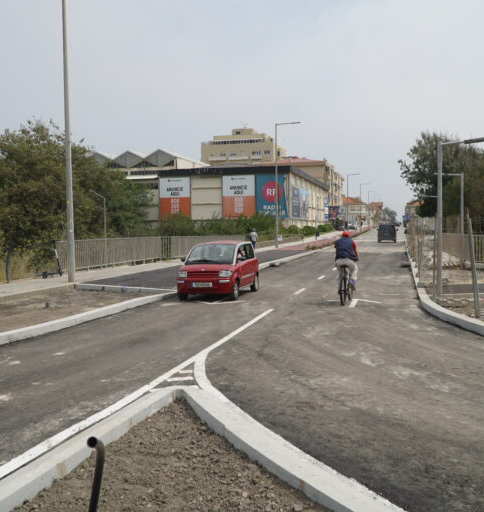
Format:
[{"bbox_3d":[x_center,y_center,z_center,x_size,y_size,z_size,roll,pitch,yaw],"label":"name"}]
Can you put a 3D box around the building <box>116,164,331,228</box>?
[{"bbox_3d":[0.036,-8.533,103.389,25.500,10.149,42.000,0,3,16],"label":"building"}]

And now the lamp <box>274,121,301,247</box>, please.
[{"bbox_3d":[3.730,-5.765,46.001,2.150,10.100,0.280,0,3,16],"label":"lamp"}]

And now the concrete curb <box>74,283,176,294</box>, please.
[{"bbox_3d":[-3.300,0.903,15.900,3.200,0.180,0.200,1,3,22],"label":"concrete curb"}]

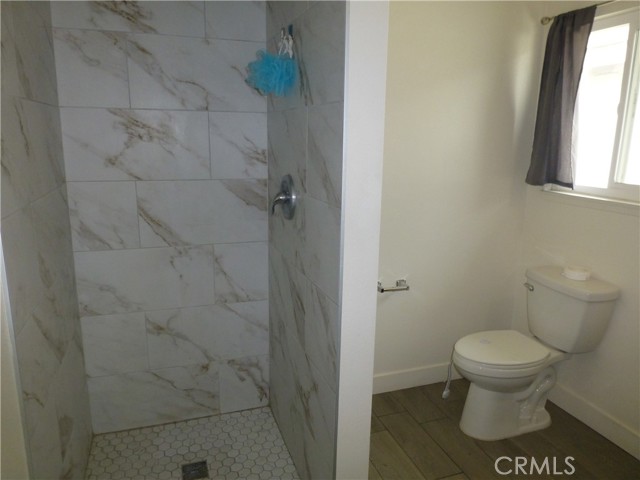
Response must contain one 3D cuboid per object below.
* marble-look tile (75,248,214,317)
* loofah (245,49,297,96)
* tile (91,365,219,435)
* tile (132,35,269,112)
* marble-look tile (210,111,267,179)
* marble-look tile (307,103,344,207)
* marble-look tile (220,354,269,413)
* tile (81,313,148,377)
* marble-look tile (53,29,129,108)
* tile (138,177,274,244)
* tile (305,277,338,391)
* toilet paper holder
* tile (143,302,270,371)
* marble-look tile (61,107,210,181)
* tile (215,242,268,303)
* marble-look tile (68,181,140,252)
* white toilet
[{"bbox_3d":[-0.802,0.186,2.089,0.598,0.305,0.012,-3,12,-18],"label":"marble-look tile"},{"bbox_3d":[-0.181,-0.623,1.660,0.165,0.165,0.170,-3,13,-19],"label":"loofah"},{"bbox_3d":[-0.808,0.785,2.213,0.599,0.296,0.012,-3,12,-18],"label":"tile"},{"bbox_3d":[-0.533,-0.732,1.986,0.593,0.305,0.012,-3,12,-18],"label":"tile"},{"bbox_3d":[-0.381,-0.439,2.102,0.270,0.305,0.010,-3,13,-19],"label":"marble-look tile"},{"bbox_3d":[0.015,-0.282,1.435,0.010,0.305,0.335,-3,13,-19],"label":"marble-look tile"},{"bbox_3d":[-0.395,0.763,2.345,0.264,0.296,0.012,-3,12,-18],"label":"marble-look tile"},{"bbox_3d":[-0.963,0.496,2.101,0.266,0.305,0.012,-3,12,-18],"label":"tile"},{"bbox_3d":[-0.940,-0.705,1.835,0.270,0.305,0.010,-3,13,-19],"label":"marble-look tile"},{"bbox_3d":[-0.541,-0.129,2.115,0.597,0.305,0.010,-3,13,-19],"label":"tile"},{"bbox_3d":[0.003,0.319,1.570,0.010,0.305,0.335,-3,13,-19],"label":"tile"},{"bbox_3d":[0.397,0.258,2.417,0.200,0.050,0.075,-3,13,-19],"label":"toilet paper holder"},{"bbox_3d":[-0.552,0.472,2.250,0.597,0.305,0.010,-3,13,-19],"label":"tile"},{"bbox_3d":[-0.795,-0.417,1.965,0.597,0.305,0.012,-3,12,-18],"label":"marble-look tile"},{"bbox_3d":[-0.388,0.164,2.221,0.265,0.305,0.012,-3,12,-18],"label":"tile"},{"bbox_3d":[-0.955,-0.107,1.977,0.268,0.305,0.012,-3,12,-18],"label":"marble-look tile"},{"bbox_3d":[0.993,0.591,2.187,0.735,0.765,0.430,-4,12,-21],"label":"white toilet"}]

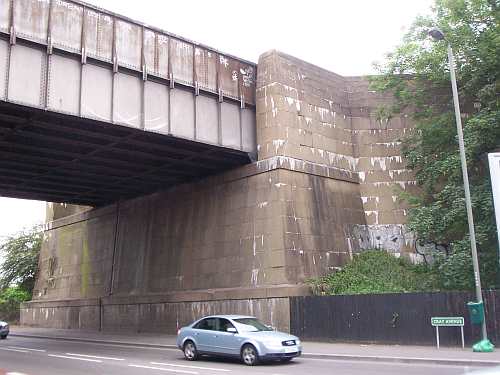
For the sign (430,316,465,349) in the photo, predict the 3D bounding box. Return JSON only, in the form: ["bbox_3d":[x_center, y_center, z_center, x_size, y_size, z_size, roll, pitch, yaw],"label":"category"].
[{"bbox_3d":[6.456,4.740,18.353,1.000,0.995,0.070,-10,-15,37],"label":"sign"}]

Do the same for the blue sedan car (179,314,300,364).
[{"bbox_3d":[-0.435,4.926,18.413,4.550,1.430,1.790,-12,-16,41],"label":"blue sedan car"}]

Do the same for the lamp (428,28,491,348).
[{"bbox_3d":[7.044,-0.155,19.102,1.300,10.867,0.350,8,-15,-37],"label":"lamp"}]

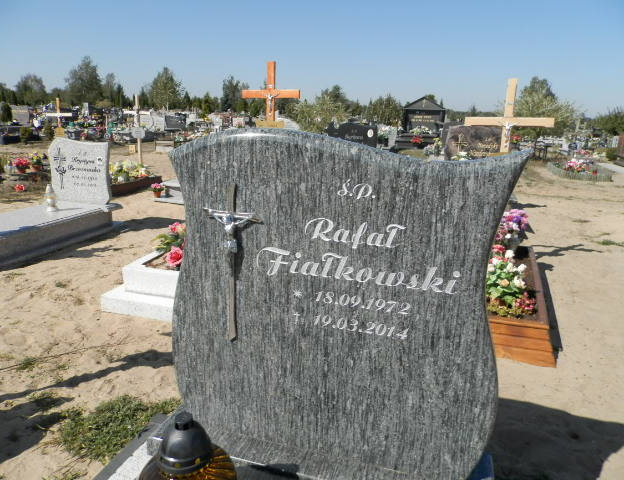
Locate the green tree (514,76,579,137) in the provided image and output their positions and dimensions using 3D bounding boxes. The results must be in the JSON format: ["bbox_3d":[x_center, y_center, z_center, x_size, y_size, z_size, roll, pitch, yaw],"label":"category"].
[{"bbox_3d":[12.629,-7.180,25.454,3.289,3.450,3.124,9,17,24],"label":"green tree"}]

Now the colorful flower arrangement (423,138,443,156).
[{"bbox_3d":[2.814,-2.148,10.794,0.450,0.450,0.400,7,16,17],"label":"colorful flower arrangement"}]

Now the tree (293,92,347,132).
[{"bbox_3d":[0.419,-6.012,22.275,2.442,2.093,2.320,2,15,1],"label":"tree"}]

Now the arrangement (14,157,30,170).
[{"bbox_3d":[-5.851,-1.515,9.379,0.320,0.334,0.320,2,15,0],"label":"arrangement"}]

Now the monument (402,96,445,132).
[{"bbox_3d":[4.294,-4.795,17.800,1.580,1.500,0.500,7,16,19],"label":"monument"}]

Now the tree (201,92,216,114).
[{"bbox_3d":[-10.312,-13.131,46.258,1.587,3.111,1.587,2,15,0],"label":"tree"}]

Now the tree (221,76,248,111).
[{"bbox_3d":[-8.005,-14.416,47.961,2.867,4.823,2.867,2,15,0],"label":"tree"}]

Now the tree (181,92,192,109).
[{"bbox_3d":[-14.983,-16.071,55.404,1.357,3.071,1.289,-2,16,-15],"label":"tree"}]

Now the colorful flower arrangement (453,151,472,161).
[{"bbox_3d":[3.369,-1.869,10.347,0.450,0.280,0.360,7,16,17],"label":"colorful flower arrangement"}]

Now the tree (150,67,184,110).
[{"bbox_3d":[-19.488,-20.090,62.869,4.333,6.604,4.116,-3,16,-16],"label":"tree"}]

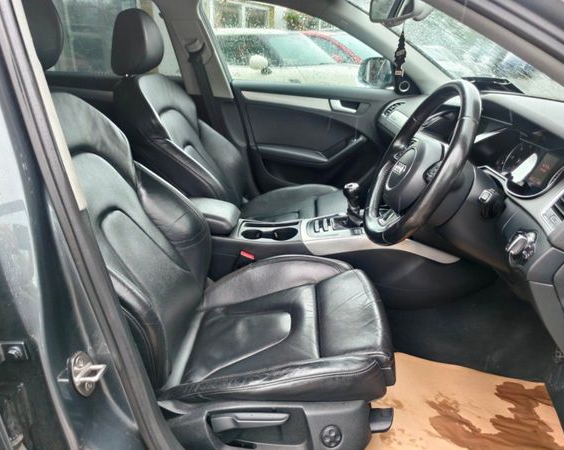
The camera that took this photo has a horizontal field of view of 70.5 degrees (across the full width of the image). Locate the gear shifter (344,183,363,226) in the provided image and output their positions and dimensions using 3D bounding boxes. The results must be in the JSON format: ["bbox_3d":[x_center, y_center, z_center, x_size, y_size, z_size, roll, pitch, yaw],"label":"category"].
[{"bbox_3d":[0.224,-0.064,1.278,0.060,0.140,0.055,1,24,2],"label":"gear shifter"}]

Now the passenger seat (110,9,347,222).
[{"bbox_3d":[-0.179,-0.326,1.582,0.900,0.940,0.530,1,24,2],"label":"passenger seat"}]

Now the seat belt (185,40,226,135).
[{"bbox_3d":[-0.334,-0.578,1.783,0.150,0.430,0.100,1,24,2],"label":"seat belt"}]

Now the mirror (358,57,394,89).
[{"bbox_3d":[0.475,-0.756,1.986,0.110,0.150,0.200,-7,25,-15],"label":"mirror"}]

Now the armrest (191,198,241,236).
[{"bbox_3d":[-0.271,-0.034,1.309,0.270,0.080,0.150,1,24,2],"label":"armrest"}]

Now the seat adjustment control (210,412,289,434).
[{"bbox_3d":[-0.063,0.399,0.806,0.153,0.033,0.030,1,24,2],"label":"seat adjustment control"}]

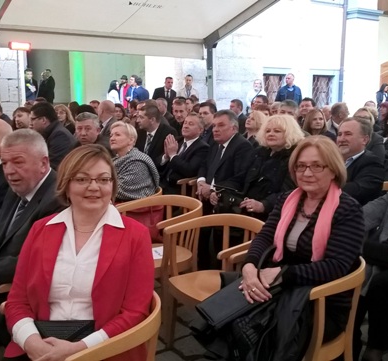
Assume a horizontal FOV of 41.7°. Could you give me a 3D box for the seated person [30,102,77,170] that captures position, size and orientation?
[{"bbox_3d":[-1.330,-0.028,4.583,0.820,1.340,0.580,-3,10,-17],"label":"seated person"}]

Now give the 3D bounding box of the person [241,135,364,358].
[{"bbox_3d":[0.370,0.471,2.220,0.800,1.280,0.580,-9,13,-40],"label":"person"}]

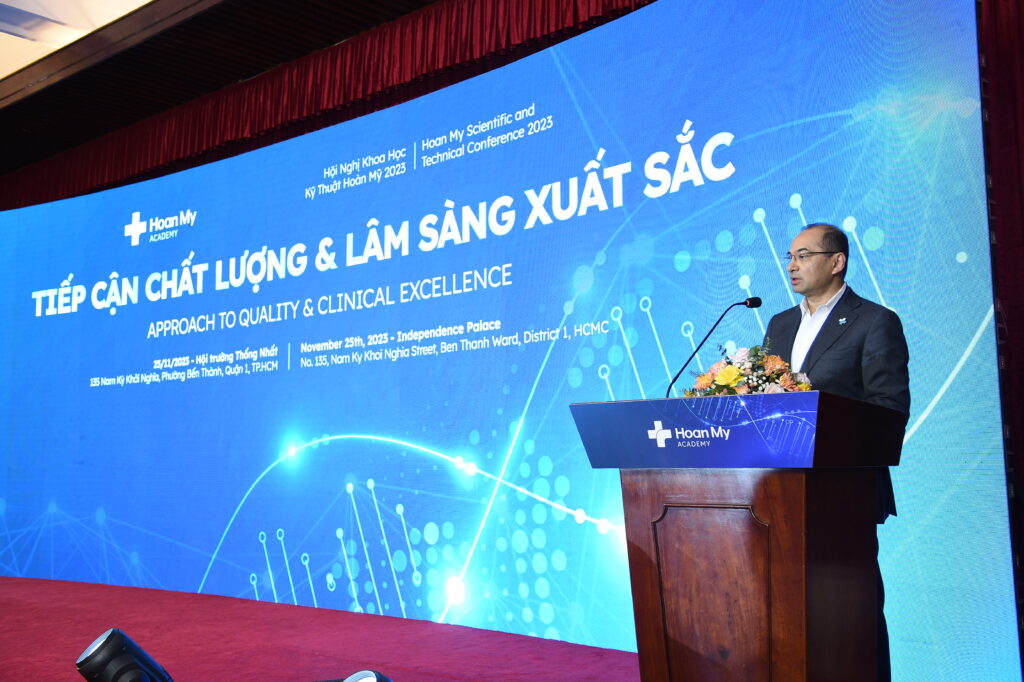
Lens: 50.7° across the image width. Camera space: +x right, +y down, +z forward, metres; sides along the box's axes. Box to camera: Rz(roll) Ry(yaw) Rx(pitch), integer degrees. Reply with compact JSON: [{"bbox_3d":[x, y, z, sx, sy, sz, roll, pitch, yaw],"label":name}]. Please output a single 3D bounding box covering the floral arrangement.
[{"bbox_3d":[0.668,0.100,3.080,0.380,0.195,0.270,-7,-9,43],"label":"floral arrangement"}]

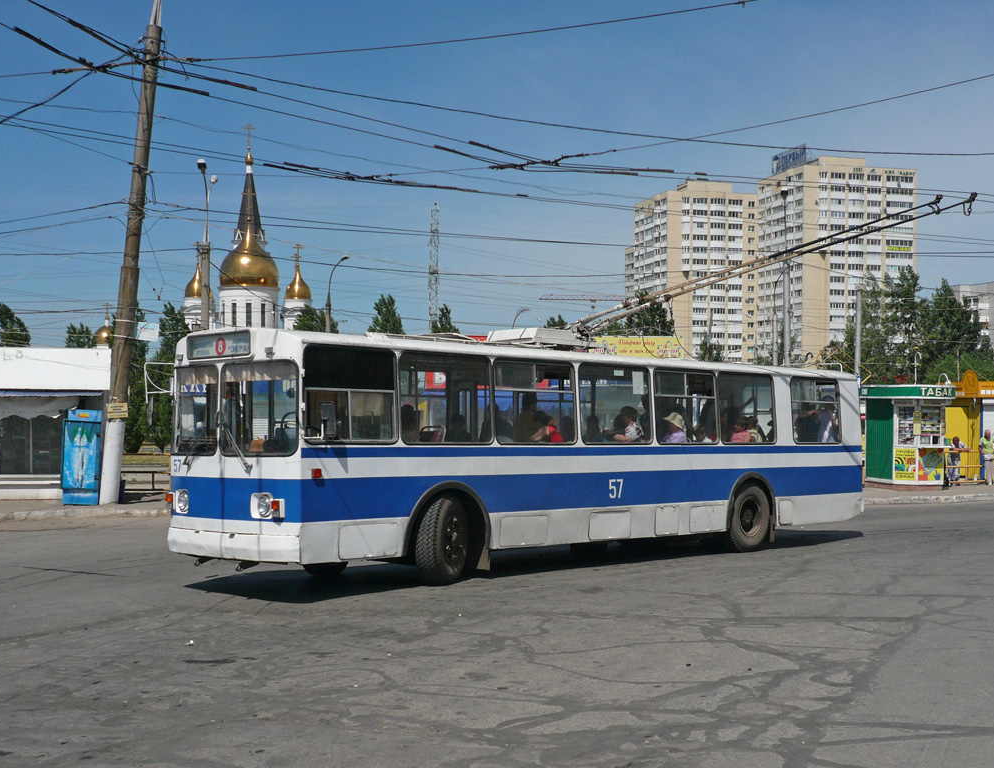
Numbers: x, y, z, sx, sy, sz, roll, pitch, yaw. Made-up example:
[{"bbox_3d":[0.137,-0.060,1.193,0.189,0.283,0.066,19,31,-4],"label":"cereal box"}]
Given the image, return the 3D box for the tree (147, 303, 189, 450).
[{"bbox_3d":[-16.500,-0.350,58.000,2.300,7.500,2.300,0,-1,0],"label":"tree"}]

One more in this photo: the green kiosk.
[{"bbox_3d":[11.740,1.500,33.100,2.200,2.950,2.100,0,-1,-5],"label":"green kiosk"}]

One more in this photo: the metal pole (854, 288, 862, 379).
[{"bbox_3d":[18.100,-0.500,58.000,0.280,8.500,0.280,0,-1,0],"label":"metal pole"}]

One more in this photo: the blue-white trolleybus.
[{"bbox_3d":[1.230,0.890,16.250,2.500,3.100,11.800,-3,-4,45],"label":"blue-white trolleybus"}]

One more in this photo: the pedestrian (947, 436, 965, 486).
[{"bbox_3d":[13.650,2.310,34.300,0.520,1.470,0.500,1,-1,-9],"label":"pedestrian"}]

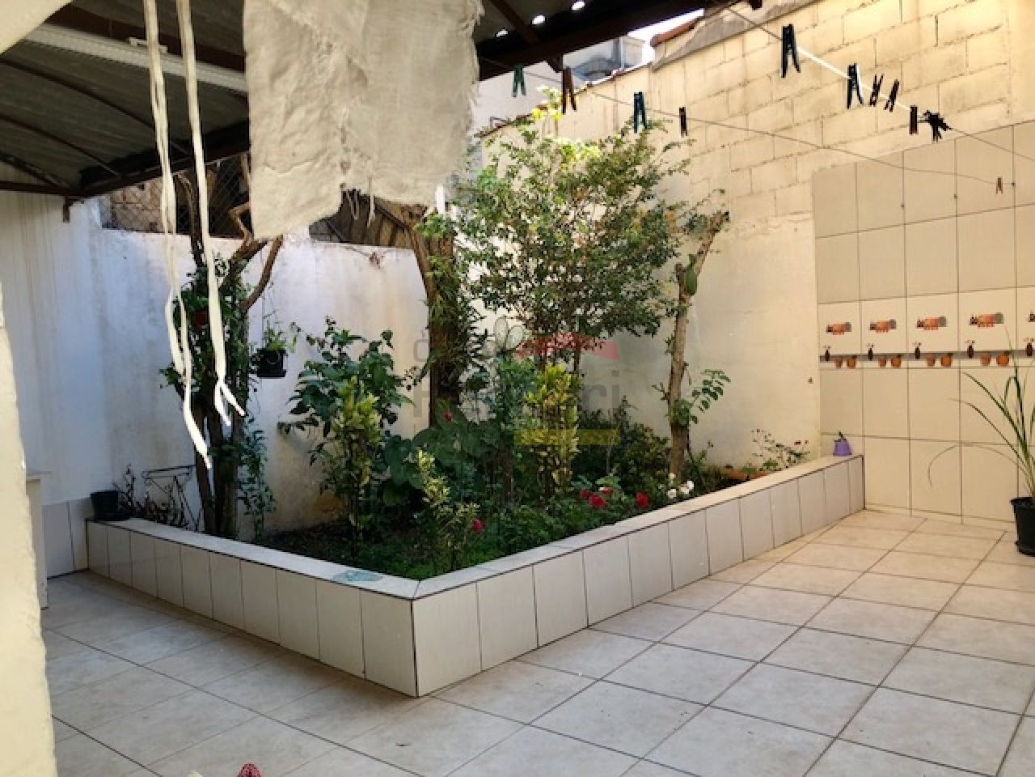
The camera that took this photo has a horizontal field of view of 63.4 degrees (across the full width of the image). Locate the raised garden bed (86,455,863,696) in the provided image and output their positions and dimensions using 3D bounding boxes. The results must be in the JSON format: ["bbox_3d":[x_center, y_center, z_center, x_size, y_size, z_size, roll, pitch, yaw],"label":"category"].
[{"bbox_3d":[-0.205,0.832,5.570,3.780,0.360,3.280,-5,4,-43],"label":"raised garden bed"}]

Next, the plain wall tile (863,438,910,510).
[{"bbox_3d":[2.465,0.555,5.572,0.015,0.456,0.323,-6,5,-36],"label":"plain wall tile"}]

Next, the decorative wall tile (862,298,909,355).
[{"bbox_3d":[2.424,-0.397,5.539,0.012,0.395,0.320,-5,3,-37],"label":"decorative wall tile"}]

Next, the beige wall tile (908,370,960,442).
[{"bbox_3d":[2.630,0.103,5.279,0.015,0.456,0.323,-6,5,-36],"label":"beige wall tile"}]

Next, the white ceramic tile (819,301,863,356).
[{"bbox_3d":[2.229,-0.400,5.798,0.012,0.395,0.320,-5,3,-37],"label":"white ceramic tile"}]

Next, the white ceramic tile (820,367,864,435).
[{"bbox_3d":[2.251,0.095,5.821,0.012,0.462,0.320,-5,3,-37],"label":"white ceramic tile"}]

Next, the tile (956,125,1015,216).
[{"bbox_3d":[2.740,-1.265,4.925,0.015,0.456,0.323,-6,5,-36],"label":"tile"}]

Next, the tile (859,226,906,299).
[{"bbox_3d":[2.382,-0.819,5.481,0.015,0.456,0.323,-6,5,-36],"label":"tile"}]

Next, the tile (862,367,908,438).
[{"bbox_3d":[2.437,0.097,5.542,0.015,0.456,0.323,-6,5,-36],"label":"tile"}]

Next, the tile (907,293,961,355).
[{"bbox_3d":[2.618,-0.394,5.279,0.012,0.395,0.320,-5,3,-37],"label":"tile"}]

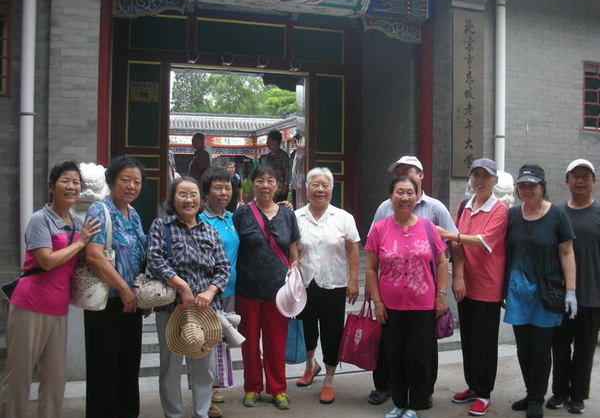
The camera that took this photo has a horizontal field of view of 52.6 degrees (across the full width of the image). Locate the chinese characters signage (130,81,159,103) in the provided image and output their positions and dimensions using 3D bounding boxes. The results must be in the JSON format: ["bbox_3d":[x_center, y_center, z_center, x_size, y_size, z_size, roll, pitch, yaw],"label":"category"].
[{"bbox_3d":[-1.704,-1.282,6.650,0.305,0.230,0.030,1,0,-18],"label":"chinese characters signage"}]

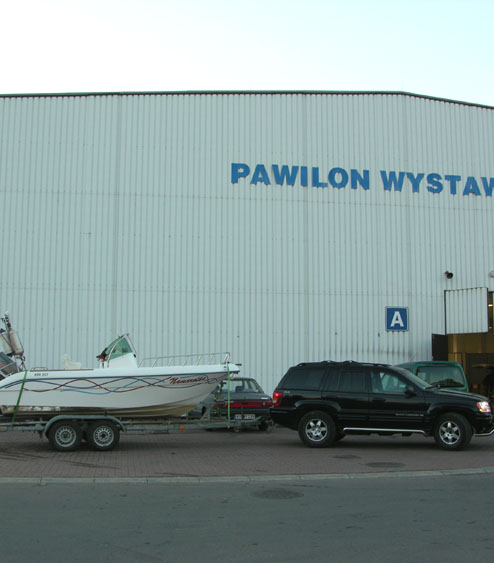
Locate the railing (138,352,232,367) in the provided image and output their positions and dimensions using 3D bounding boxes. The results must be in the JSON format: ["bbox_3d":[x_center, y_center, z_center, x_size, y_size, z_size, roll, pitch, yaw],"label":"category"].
[{"bbox_3d":[-1.336,1.713,16.559,1.989,0.330,1.650,1,-6,-7],"label":"railing"}]

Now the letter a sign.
[{"bbox_3d":[4.967,1.241,25.010,0.770,0.790,0.050,1,-6,-10],"label":"letter a sign"}]

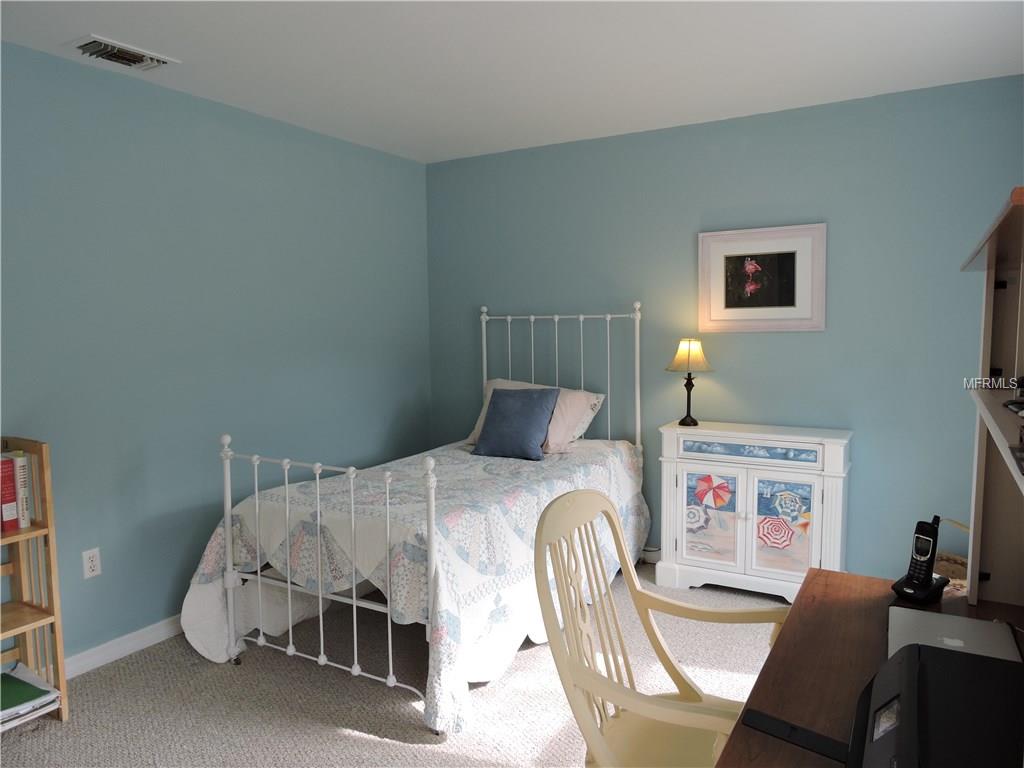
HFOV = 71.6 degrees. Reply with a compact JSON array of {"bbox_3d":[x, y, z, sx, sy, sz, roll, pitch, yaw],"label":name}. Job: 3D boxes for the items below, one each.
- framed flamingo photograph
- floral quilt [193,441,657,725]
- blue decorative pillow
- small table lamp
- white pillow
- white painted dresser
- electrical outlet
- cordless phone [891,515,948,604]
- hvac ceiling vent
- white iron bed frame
[{"bbox_3d":[1.280,-0.534,3.667,0.631,0.526,0.030,2,6,31],"label":"framed flamingo photograph"},{"bbox_3d":[-0.261,0.755,3.514,1.390,0.690,1.990,2,6,31],"label":"floral quilt"},{"bbox_3d":[0.034,0.216,3.945,0.410,0.405,0.130,2,-24,31],"label":"blue decorative pillow"},{"bbox_3d":[0.941,-0.004,3.762,0.232,0.456,0.232,2,6,31],"label":"small table lamp"},{"bbox_3d":[0.151,0.184,4.170,0.710,0.420,0.160,2,-24,31],"label":"white pillow"},{"bbox_3d":[1.237,0.653,3.645,0.890,0.834,0.310,2,6,31],"label":"white painted dresser"},{"bbox_3d":[-1.719,0.736,2.909,0.010,0.114,0.070,2,6,31],"label":"electrical outlet"},{"bbox_3d":[0.982,0.418,1.706,0.115,0.196,0.098,-3,6,-26],"label":"cordless phone"},{"bbox_3d":[-1.489,-1.246,2.708,0.205,0.020,0.345,2,6,31],"label":"hvac ceiling vent"},{"bbox_3d":[-0.213,0.354,3.479,1.075,1.494,2.000,2,6,31],"label":"white iron bed frame"}]

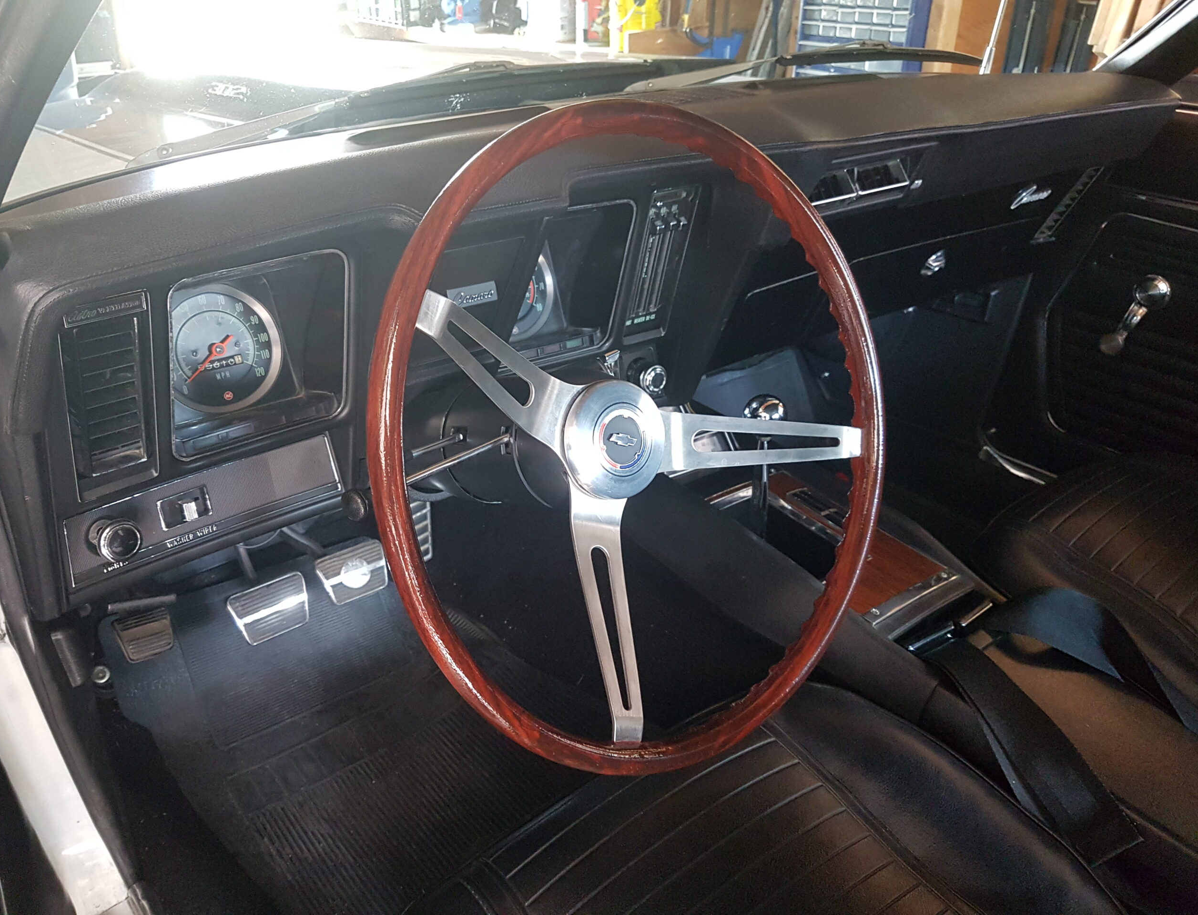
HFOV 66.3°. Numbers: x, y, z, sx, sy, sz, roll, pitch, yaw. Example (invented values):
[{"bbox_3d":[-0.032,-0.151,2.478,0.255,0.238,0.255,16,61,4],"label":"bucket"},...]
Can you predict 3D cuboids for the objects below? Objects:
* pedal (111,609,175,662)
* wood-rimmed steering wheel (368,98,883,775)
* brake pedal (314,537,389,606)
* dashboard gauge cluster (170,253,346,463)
[{"bbox_3d":[-0.567,0.222,1.143,0.061,0.052,0.025,-21,0,-35],"label":"pedal"},{"bbox_3d":[0.023,-0.012,0.596,0.404,0.404,0.105,-21,13,-35],"label":"wood-rimmed steering wheel"},{"bbox_3d":[-0.292,0.139,1.088,0.085,0.056,0.025,-21,0,-35],"label":"brake pedal"},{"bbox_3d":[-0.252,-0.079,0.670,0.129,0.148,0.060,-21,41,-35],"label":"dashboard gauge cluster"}]

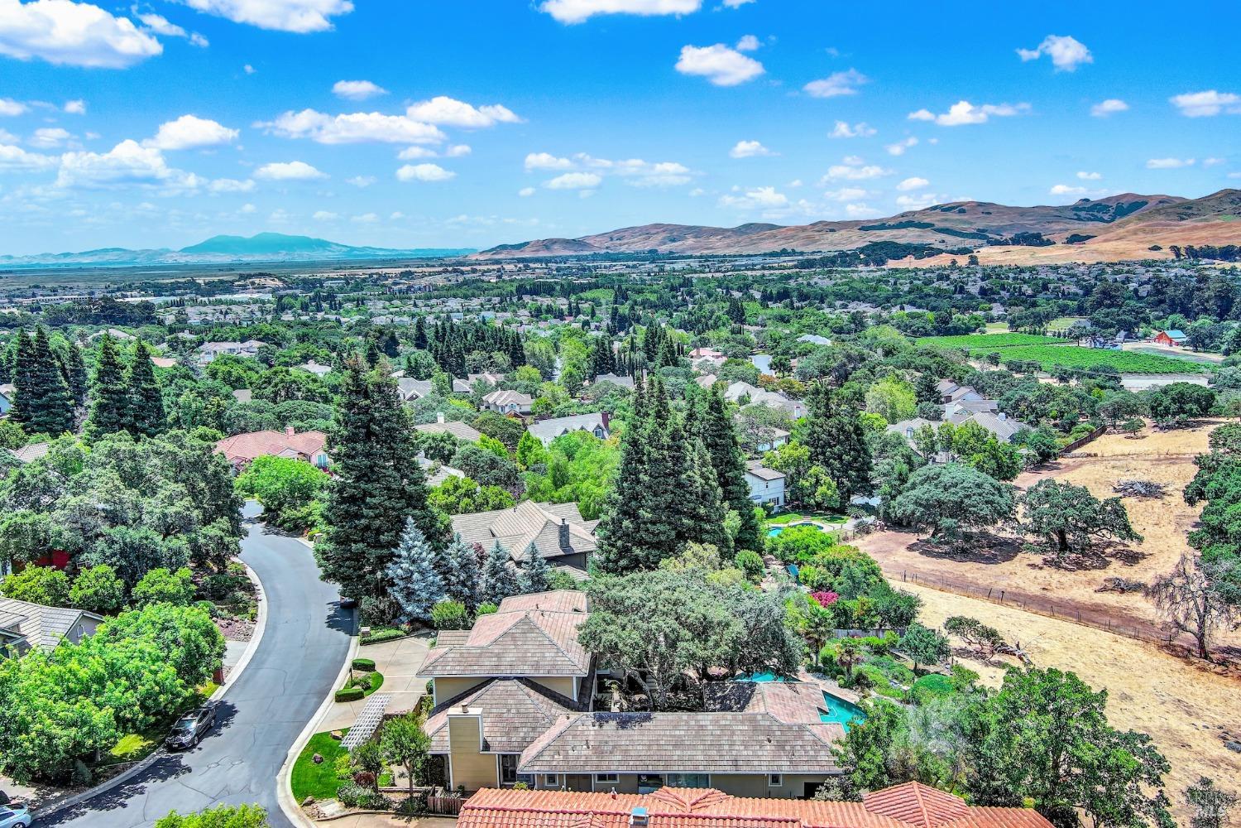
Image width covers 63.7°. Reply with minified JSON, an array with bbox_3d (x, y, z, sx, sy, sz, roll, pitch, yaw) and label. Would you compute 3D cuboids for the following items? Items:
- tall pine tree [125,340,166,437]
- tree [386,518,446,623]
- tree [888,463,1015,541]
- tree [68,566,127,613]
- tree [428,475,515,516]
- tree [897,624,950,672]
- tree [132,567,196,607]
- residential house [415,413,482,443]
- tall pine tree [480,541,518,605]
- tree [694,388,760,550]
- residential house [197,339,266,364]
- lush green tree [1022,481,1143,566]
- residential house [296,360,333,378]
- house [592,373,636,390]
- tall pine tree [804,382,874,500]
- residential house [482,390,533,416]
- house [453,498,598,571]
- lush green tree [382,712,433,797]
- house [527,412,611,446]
[{"bbox_3d":[-99.402,-4.580,209.149,8.720,21.700,8.720,-4,10,-25],"label":"tall pine tree"},{"bbox_3d":[-18.978,14.494,92.514,5.560,10.060,5.560,-2,9,-12],"label":"tree"},{"bbox_3d":[44.690,11.340,134.910,16.400,9.800,16.400,-2,10,0],"label":"tree"},{"bbox_3d":[-53.450,18.020,102.140,5.900,5.300,5.900,-2,10,0],"label":"tree"},{"bbox_3d":[-20.330,13.680,136.540,11.300,9.800,10.500,-2,10,0],"label":"tree"},{"bbox_3d":[24.533,18.787,80.812,4.150,4.040,4.150,3,9,17],"label":"tree"},{"bbox_3d":[-44.604,17.221,97.741,6.260,4.640,5.940,-4,10,-25],"label":"tree"},{"bbox_3d":[-42.080,3.250,241.670,17.000,7.000,13.000,-6,11,-27],"label":"residential house"},{"bbox_3d":[-12.210,16.520,99.540,3.900,8.200,3.900,-2,10,0],"label":"tall pine tree"},{"bbox_3d":[13.147,6.549,123.788,8.280,19.990,8.280,1,9,6],"label":"tree"},{"bbox_3d":[-163.430,-26.290,420.730,27.000,9.000,14.000,1,10,15],"label":"residential house"},{"bbox_3d":[54.890,12.340,119.140,14.440,9.400,13.000,4,10,25],"label":"lush green tree"},{"bbox_3d":[-108.400,-14.350,351.990,16.000,6.700,12.000,3,10,25],"label":"residential house"},{"bbox_3d":[-2.360,-9.790,324.830,15.500,6.800,12.000,3,10,25],"label":"house"},{"bbox_3d":[32.339,4.619,148.185,10.200,18.580,9.690,2,9,12],"label":"tall pine tree"},{"bbox_3d":[-28.938,-3.118,254.639,12.300,7.300,10.500,-4,10,-24],"label":"residential house"},{"bbox_3d":[-10.500,15.210,117.400,17.000,9.000,20.000,-5,10,-19],"label":"house"},{"bbox_3d":[-13.262,20.999,61.868,3.180,5.590,3.180,-2,9,-13],"label":"lush green tree"},{"bbox_3d":[-10.600,4.609,191.066,18.500,7.700,9.800,-9,12,-43],"label":"house"}]

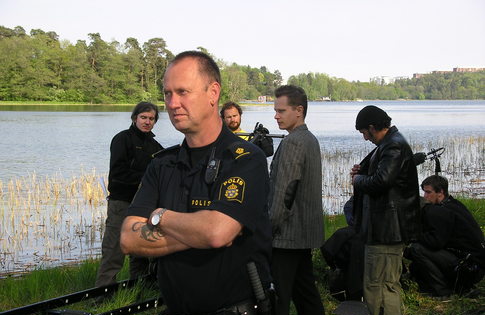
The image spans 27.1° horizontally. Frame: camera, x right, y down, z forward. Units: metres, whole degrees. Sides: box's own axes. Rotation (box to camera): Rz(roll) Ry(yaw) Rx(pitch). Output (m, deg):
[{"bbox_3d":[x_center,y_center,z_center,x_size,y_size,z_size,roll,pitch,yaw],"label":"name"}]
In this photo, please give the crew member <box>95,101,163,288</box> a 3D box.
[{"bbox_3d":[-0.983,0.342,8.850,0.540,1.700,0.420,-2,4,-33],"label":"crew member"}]

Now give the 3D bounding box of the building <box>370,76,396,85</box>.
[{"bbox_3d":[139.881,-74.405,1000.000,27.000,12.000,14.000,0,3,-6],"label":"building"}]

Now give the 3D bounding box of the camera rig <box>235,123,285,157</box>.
[{"bbox_3d":[0.128,-0.128,7.600,0.380,0.280,0.280,1,4,17],"label":"camera rig"}]

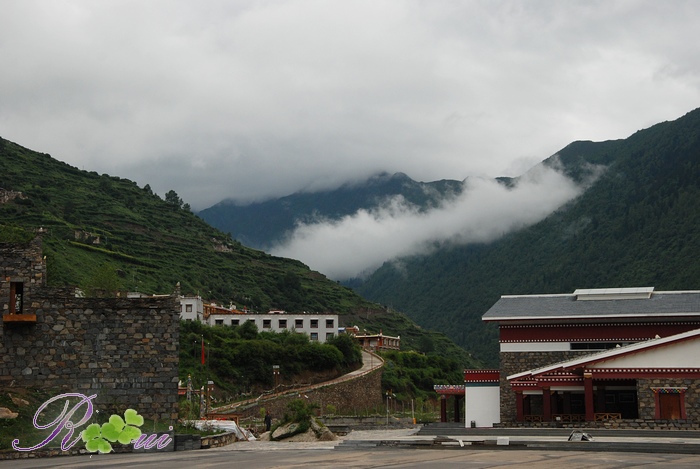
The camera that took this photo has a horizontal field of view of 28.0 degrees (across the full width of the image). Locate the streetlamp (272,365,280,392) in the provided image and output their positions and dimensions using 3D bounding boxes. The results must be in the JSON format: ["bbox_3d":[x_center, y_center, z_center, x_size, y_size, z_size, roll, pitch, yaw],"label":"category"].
[{"bbox_3d":[-8.377,16.434,160.000,0.800,3.300,0.600,0,-7,0],"label":"streetlamp"}]

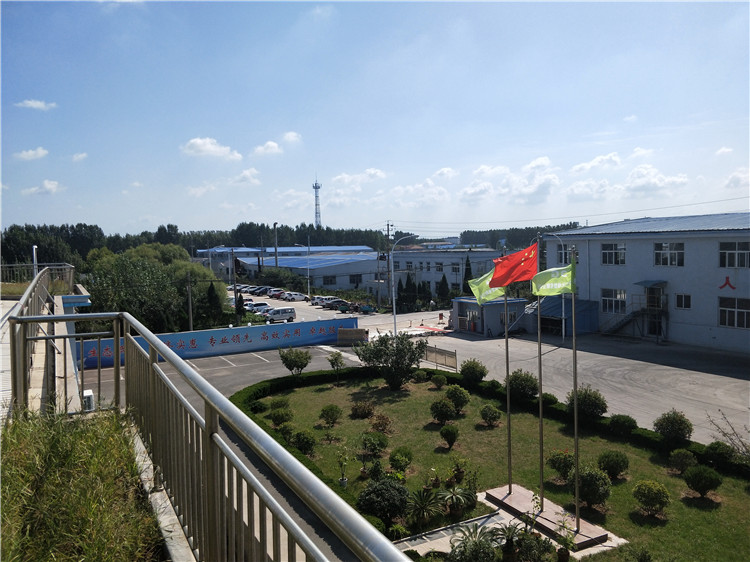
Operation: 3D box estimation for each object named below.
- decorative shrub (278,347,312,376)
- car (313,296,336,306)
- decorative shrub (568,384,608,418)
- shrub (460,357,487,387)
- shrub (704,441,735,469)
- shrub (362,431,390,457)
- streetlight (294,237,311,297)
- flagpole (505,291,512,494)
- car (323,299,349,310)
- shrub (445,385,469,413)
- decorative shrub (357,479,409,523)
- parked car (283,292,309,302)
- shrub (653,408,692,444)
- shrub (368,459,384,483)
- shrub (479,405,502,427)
[{"bbox_3d":[-5.447,5.795,37.326,2.200,2.300,2.200,-1,4,0],"label":"decorative shrub"},{"bbox_3d":[-8.200,3.200,88.300,4.400,1.600,1.800,-3,4,-22],"label":"car"},{"bbox_3d":[10.903,6.299,27.772,2.000,1.850,2.000,-1,4,0],"label":"decorative shrub"},{"bbox_3d":[6.113,5.759,33.341,1.666,1.999,1.666,-1,4,0],"label":"shrub"},{"bbox_3d":[13.474,6.830,21.132,1.173,1.161,1.173,-1,4,0],"label":"shrub"},{"bbox_3d":[0.007,7.305,24.392,1.239,0.910,1.239,-2,4,0],"label":"shrub"},{"bbox_3d":[-14.000,-2.450,104.300,2.900,10.900,0.400,-1,4,0],"label":"streetlight"},{"bbox_3d":[4.689,3.182,18.894,0.120,8.724,0.120,-1,4,0],"label":"flagpole"},{"bbox_3d":[-5.736,3.943,87.500,4.500,1.470,1.780,-3,5,-31],"label":"car"},{"bbox_3d":[4.879,6.930,31.735,1.497,1.645,1.452,0,4,9],"label":"shrub"},{"bbox_3d":[0.367,7.487,18.370,1.780,1.392,1.780,-2,4,0],"label":"decorative shrub"},{"bbox_3d":[-13.663,2.832,93.495,4.400,1.480,1.780,-2,4,-18],"label":"parked car"},{"bbox_3d":[12.779,6.365,23.202,1.676,1.839,1.676,-1,4,0],"label":"shrub"},{"bbox_3d":[0.090,7.550,21.500,0.650,0.980,0.650,-1,4,0],"label":"shrub"},{"bbox_3d":[6.306,7.309,29.374,1.168,1.170,1.133,0,4,12],"label":"shrub"}]

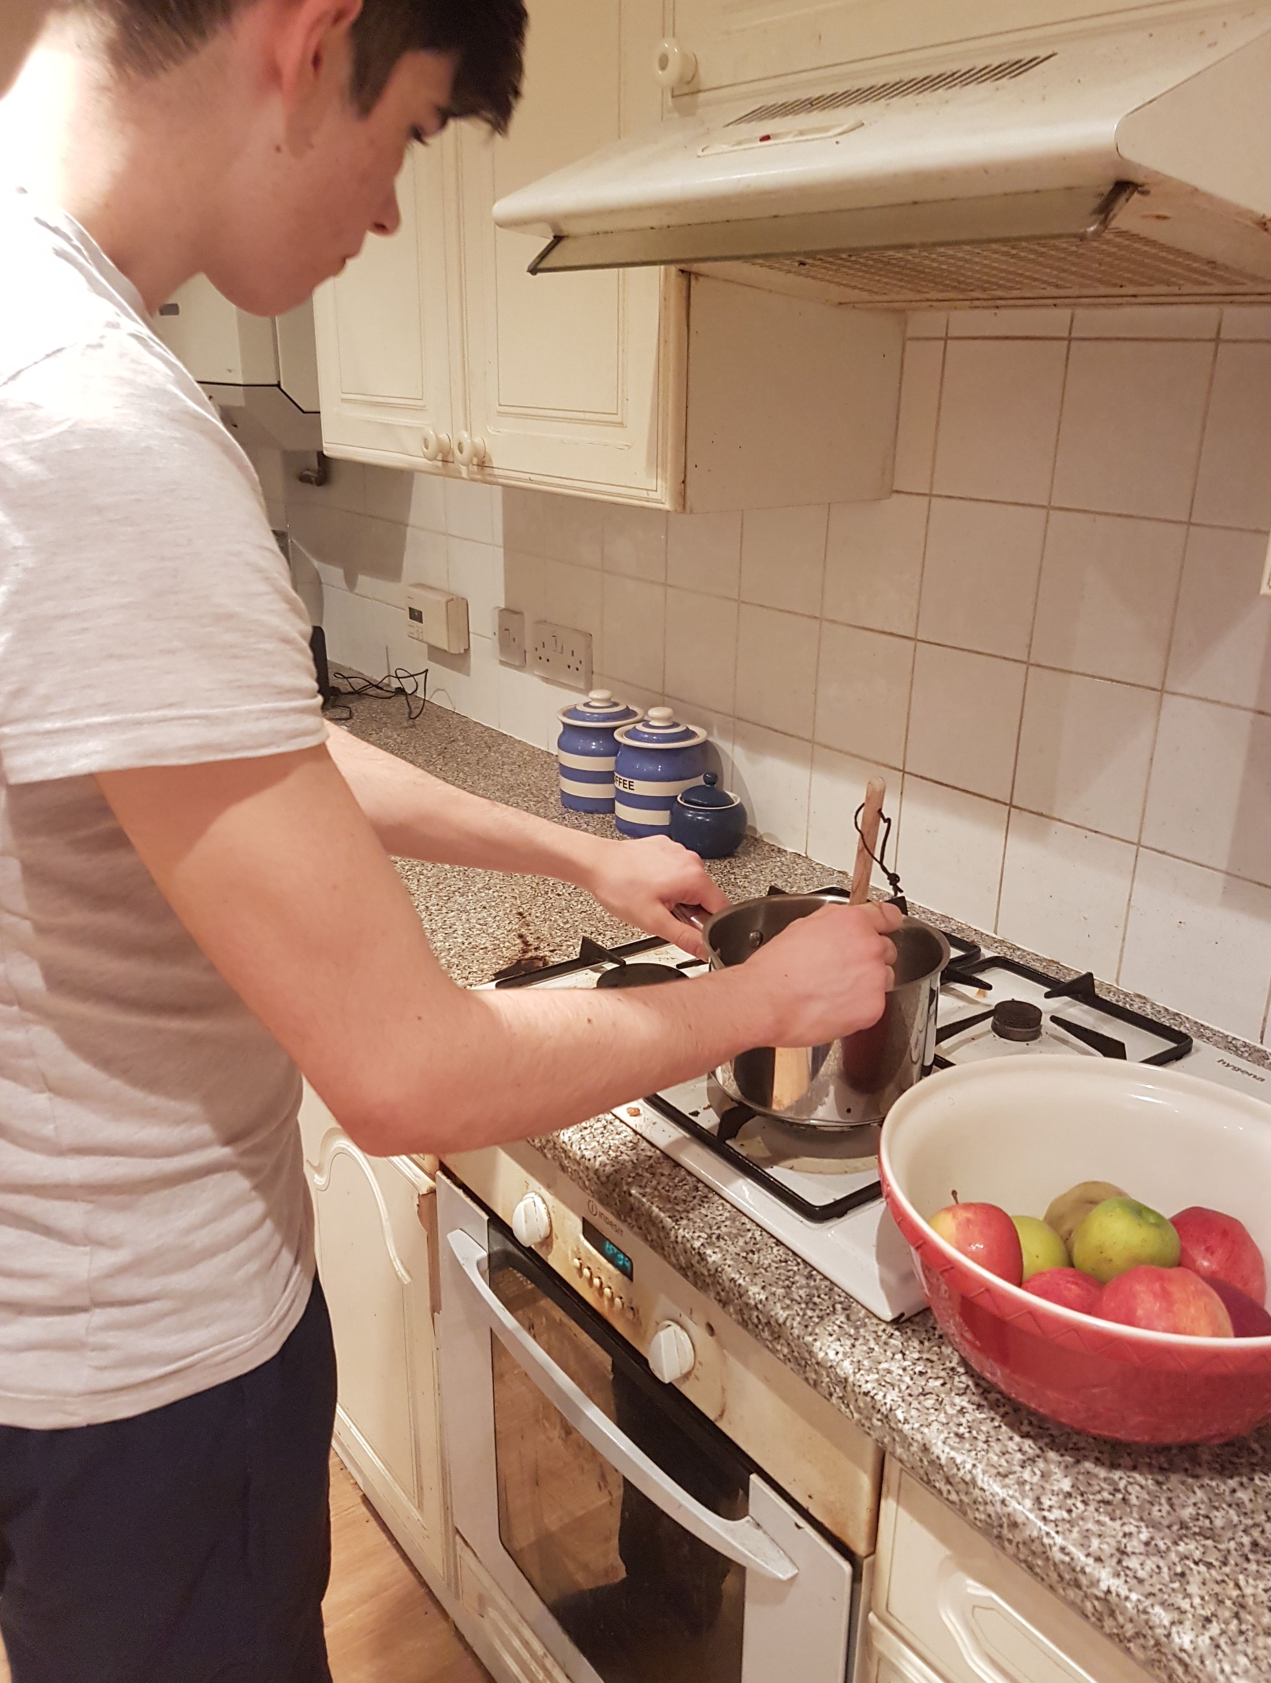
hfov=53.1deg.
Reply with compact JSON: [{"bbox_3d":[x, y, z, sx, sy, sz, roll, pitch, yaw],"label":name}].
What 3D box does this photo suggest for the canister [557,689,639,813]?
[{"bbox_3d":[-0.049,-0.135,1.827,0.124,0.163,0.124,1,20,0],"label":"canister"}]

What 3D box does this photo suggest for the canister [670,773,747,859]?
[{"bbox_3d":[0.096,-0.038,1.654,0.101,0.103,0.101,1,20,0],"label":"canister"}]

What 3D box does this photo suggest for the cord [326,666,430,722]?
[{"bbox_3d":[-0.475,-0.278,2.319,0.170,0.080,0.280,-14,25,-35],"label":"cord"}]

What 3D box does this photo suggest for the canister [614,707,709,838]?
[{"bbox_3d":[0.034,-0.100,1.732,0.125,0.163,0.125,1,20,0],"label":"canister"}]

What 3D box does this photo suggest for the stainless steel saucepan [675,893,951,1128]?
[{"bbox_3d":[0.081,0.112,1.066,0.358,0.130,0.192,16,24,35],"label":"stainless steel saucepan"}]

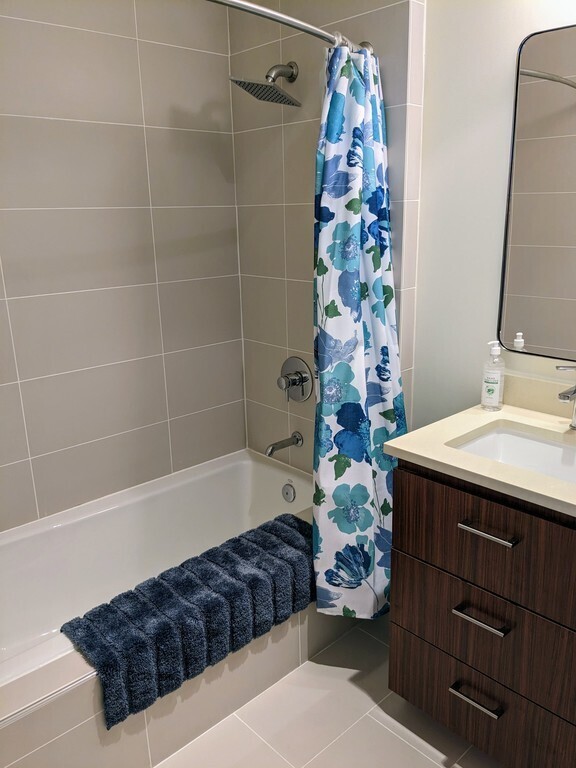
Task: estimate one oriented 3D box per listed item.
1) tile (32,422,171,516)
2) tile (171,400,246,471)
[{"bbox_3d":[-0.758,0.345,2.520,0.604,0.250,0.012,-15,21,-40],"label":"tile"},{"bbox_3d":[-0.374,0.242,2.867,0.438,0.257,0.010,-15,21,-40],"label":"tile"}]

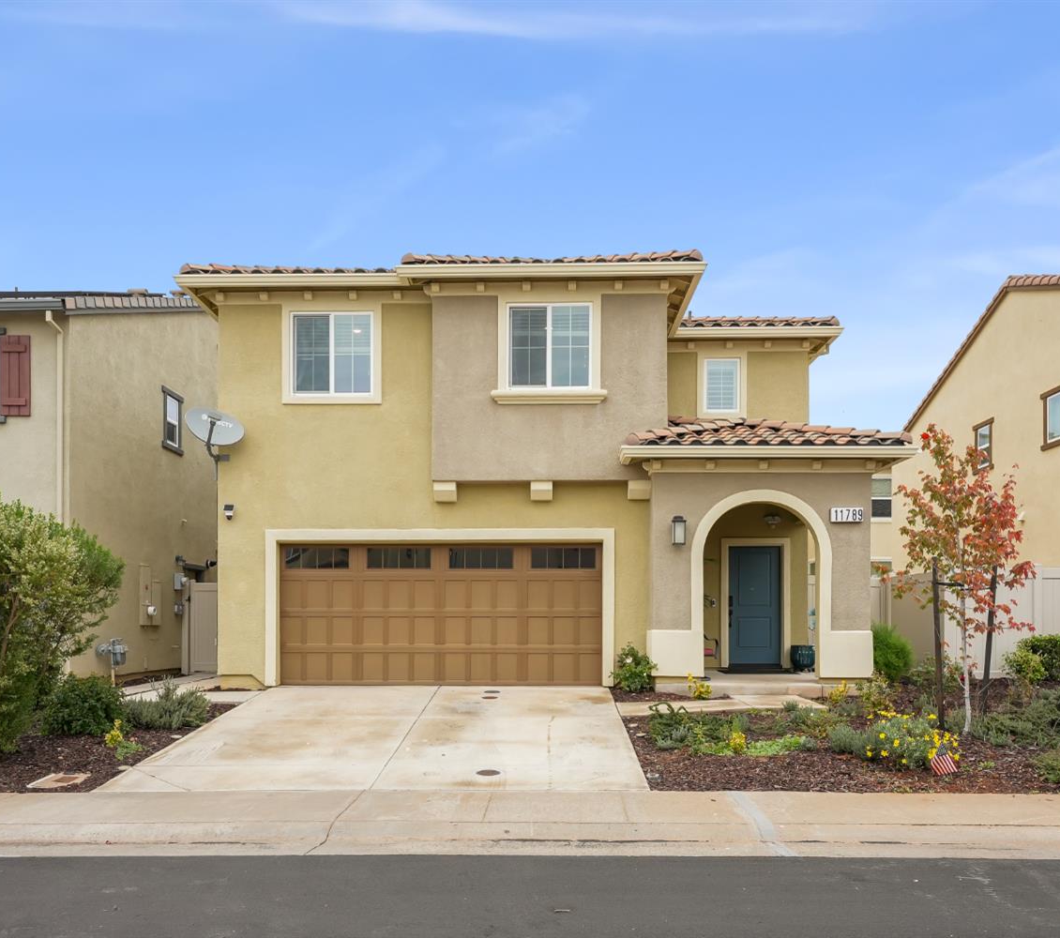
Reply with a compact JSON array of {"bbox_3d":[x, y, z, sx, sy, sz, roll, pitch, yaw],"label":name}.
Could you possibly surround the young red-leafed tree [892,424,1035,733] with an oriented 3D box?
[{"bbox_3d":[5.224,1.312,11.300,1.700,3.650,1.600,0,-4,0],"label":"young red-leafed tree"}]

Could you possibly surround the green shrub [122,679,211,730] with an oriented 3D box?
[{"bbox_3d":[-4.500,2.910,11.600,1.080,0.600,0.950,0,-4,0],"label":"green shrub"}]

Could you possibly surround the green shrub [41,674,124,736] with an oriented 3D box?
[{"bbox_3d":[-5.396,2.849,11.300,1.020,0.700,0.950,0,-4,0],"label":"green shrub"}]

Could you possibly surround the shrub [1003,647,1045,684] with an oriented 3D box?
[{"bbox_3d":[7.436,2.967,14.100,0.630,0.530,0.600,0,-4,0],"label":"shrub"}]

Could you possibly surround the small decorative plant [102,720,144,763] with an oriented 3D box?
[{"bbox_3d":[-4.293,2.879,9.900,0.440,0.410,0.400,0,-4,0],"label":"small decorative plant"}]

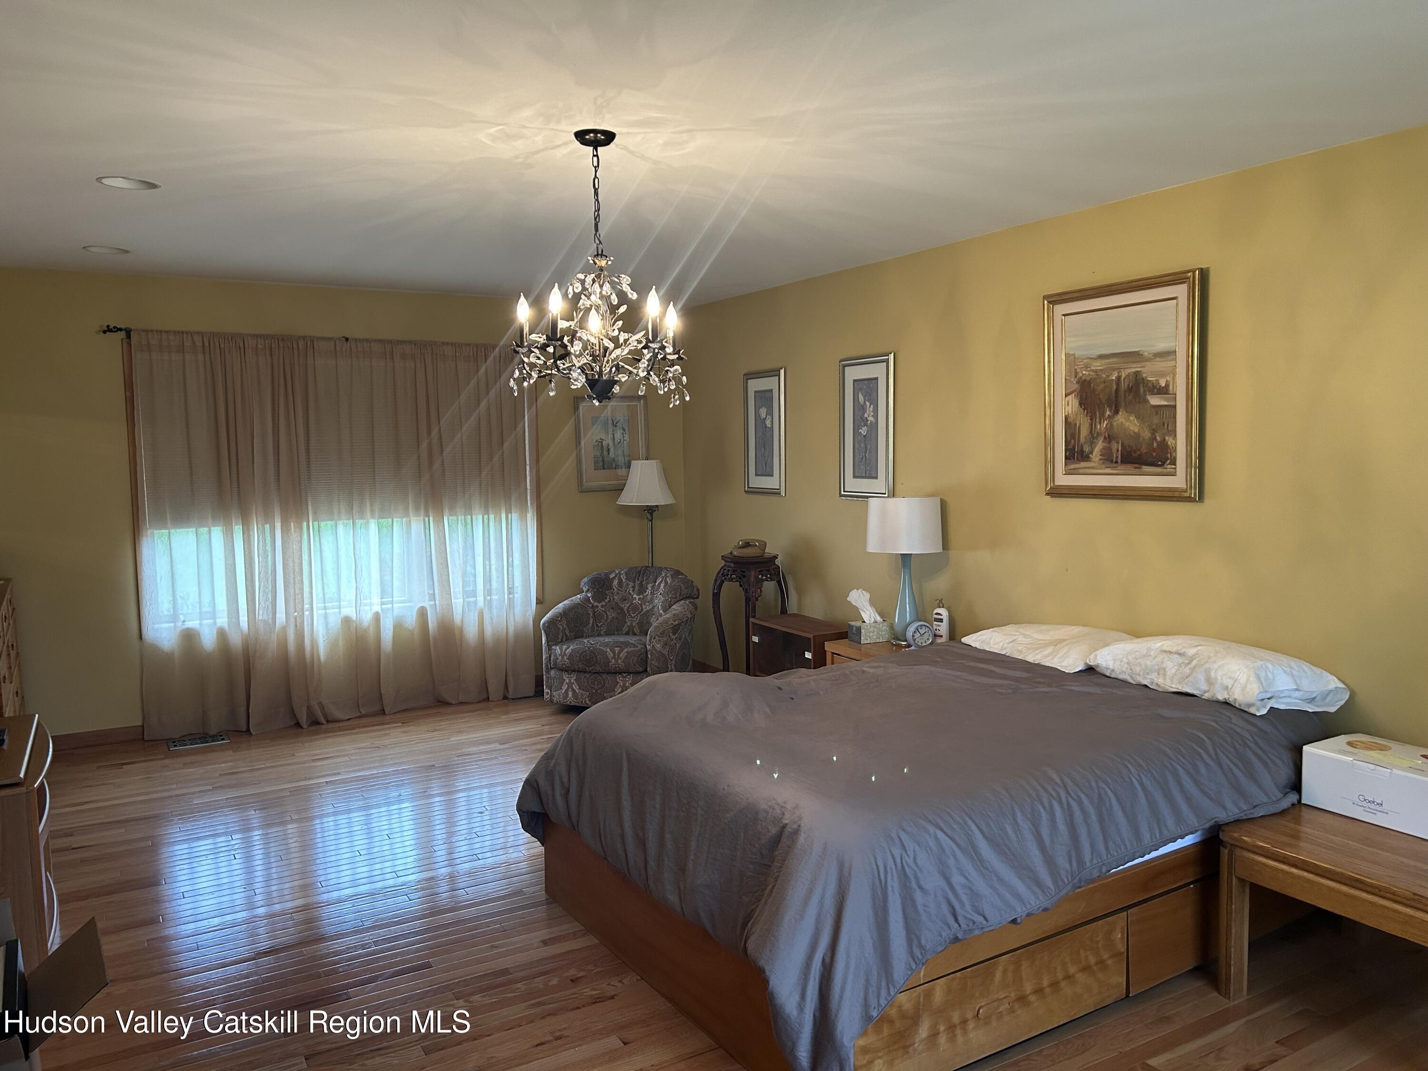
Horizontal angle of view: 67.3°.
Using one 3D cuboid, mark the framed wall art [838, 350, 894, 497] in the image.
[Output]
[{"bbox_3d":[0.798,-0.564,5.607,0.030,0.735,0.435,-4,5,-30],"label":"framed wall art"}]

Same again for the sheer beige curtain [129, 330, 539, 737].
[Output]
[{"bbox_3d":[-2.057,-0.041,6.094,2.170,2.135,0.160,-4,5,-31],"label":"sheer beige curtain"}]

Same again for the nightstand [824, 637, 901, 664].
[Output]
[{"bbox_3d":[0.889,0.808,5.118,0.460,0.565,0.600,-4,6,-33],"label":"nightstand"}]

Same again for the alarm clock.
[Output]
[{"bbox_3d":[0.956,0.463,4.970,0.125,0.135,0.060,-2,5,-16],"label":"alarm clock"}]

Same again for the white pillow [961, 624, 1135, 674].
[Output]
[{"bbox_3d":[1.321,0.414,4.291,0.410,0.130,0.690,-4,5,-31],"label":"white pillow"}]

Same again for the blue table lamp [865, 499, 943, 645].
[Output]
[{"bbox_3d":[0.891,0.173,5.101,0.364,0.713,0.364,-1,5,0],"label":"blue table lamp"}]

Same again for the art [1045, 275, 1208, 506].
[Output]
[{"bbox_3d":[1.584,-0.560,4.198,0.045,0.835,0.715,-4,5,-31],"label":"art"}]

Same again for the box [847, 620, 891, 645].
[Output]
[{"bbox_3d":[0.771,0.471,5.250,0.180,0.088,0.118,-3,5,-24],"label":"box"}]

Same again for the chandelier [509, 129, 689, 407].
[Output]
[{"bbox_3d":[-0.345,-0.798,3.215,0.545,0.793,0.545,-1,5,0],"label":"chandelier"}]

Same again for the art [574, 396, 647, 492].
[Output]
[{"bbox_3d":[-0.663,-0.604,7.032,0.525,0.615,0.030,-4,5,-30],"label":"art"}]

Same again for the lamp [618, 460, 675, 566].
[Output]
[{"bbox_3d":[-0.407,0.226,6.953,0.385,1.460,0.385,-4,5,-30],"label":"lamp"}]

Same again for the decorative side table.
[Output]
[{"bbox_3d":[0.222,0.562,6.300,0.330,0.880,0.330,-4,5,-30],"label":"decorative side table"}]

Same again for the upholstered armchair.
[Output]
[{"bbox_3d":[-0.532,0.605,6.410,0.820,0.800,0.820,0,5,11],"label":"upholstered armchair"}]

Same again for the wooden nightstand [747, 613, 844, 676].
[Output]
[{"bbox_3d":[0.498,0.761,5.950,0.320,0.544,0.670,-3,5,-28],"label":"wooden nightstand"}]

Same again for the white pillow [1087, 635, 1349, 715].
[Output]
[{"bbox_3d":[1.667,0.434,3.711,0.430,0.172,0.820,-3,5,-26],"label":"white pillow"}]

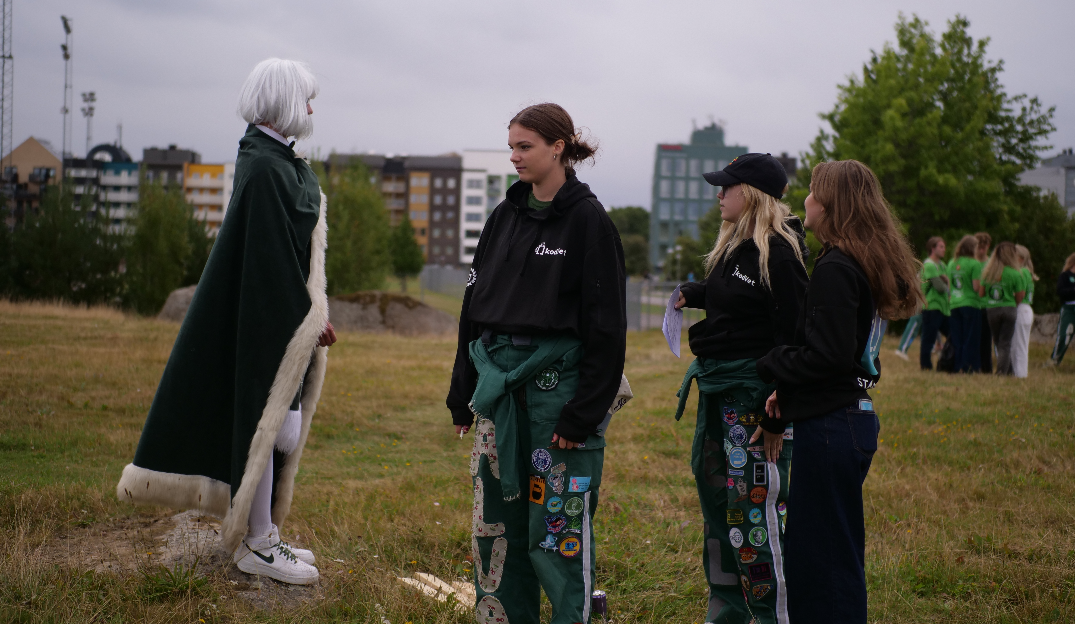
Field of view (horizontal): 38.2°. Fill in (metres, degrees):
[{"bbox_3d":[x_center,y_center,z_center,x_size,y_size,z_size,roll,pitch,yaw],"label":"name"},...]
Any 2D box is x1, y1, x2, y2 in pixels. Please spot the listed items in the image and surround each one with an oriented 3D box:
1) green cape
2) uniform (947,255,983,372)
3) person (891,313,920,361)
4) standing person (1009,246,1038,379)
[{"bbox_3d":[-1.094,0.089,5.400,0.720,1.460,0.660,2,2,10],"label":"green cape"},{"bbox_3d":[5.346,0.016,19.400,0.470,1.460,0.340,2,2,22],"label":"uniform"},{"bbox_3d":[5.408,-0.125,22.000,0.750,1.660,0.550,1,1,0],"label":"person"},{"bbox_3d":[5.914,-0.010,18.900,0.360,1.630,0.440,2,2,28],"label":"standing person"}]

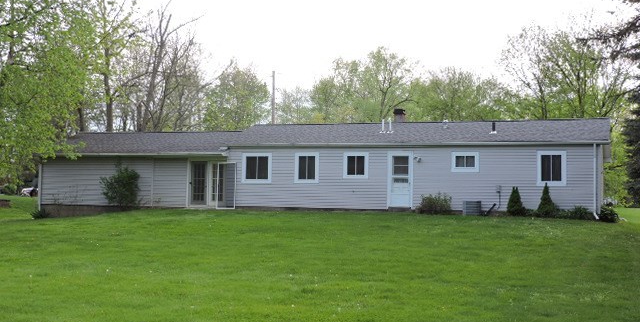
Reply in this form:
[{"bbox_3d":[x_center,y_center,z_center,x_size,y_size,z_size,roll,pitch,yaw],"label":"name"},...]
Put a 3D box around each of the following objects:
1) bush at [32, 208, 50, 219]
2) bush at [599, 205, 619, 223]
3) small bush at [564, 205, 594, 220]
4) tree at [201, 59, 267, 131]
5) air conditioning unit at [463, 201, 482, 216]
[{"bbox_3d":[-12.657,2.386,36.000,0.750,0.500,0.700,0,-3,19],"label":"bush"},{"bbox_3d":[10.125,1.878,27.900,0.680,0.600,0.680,0,-3,19],"label":"bush"},{"bbox_3d":[9.140,1.824,28.000,1.000,0.480,0.800,0,-3,19],"label":"small bush"},{"bbox_3d":[-6.606,-1.885,61.696,5.700,12.000,5.700,0,-3,19],"label":"tree"},{"bbox_3d":[5.582,1.746,29.100,0.620,0.500,0.620,0,-3,19],"label":"air conditioning unit"}]

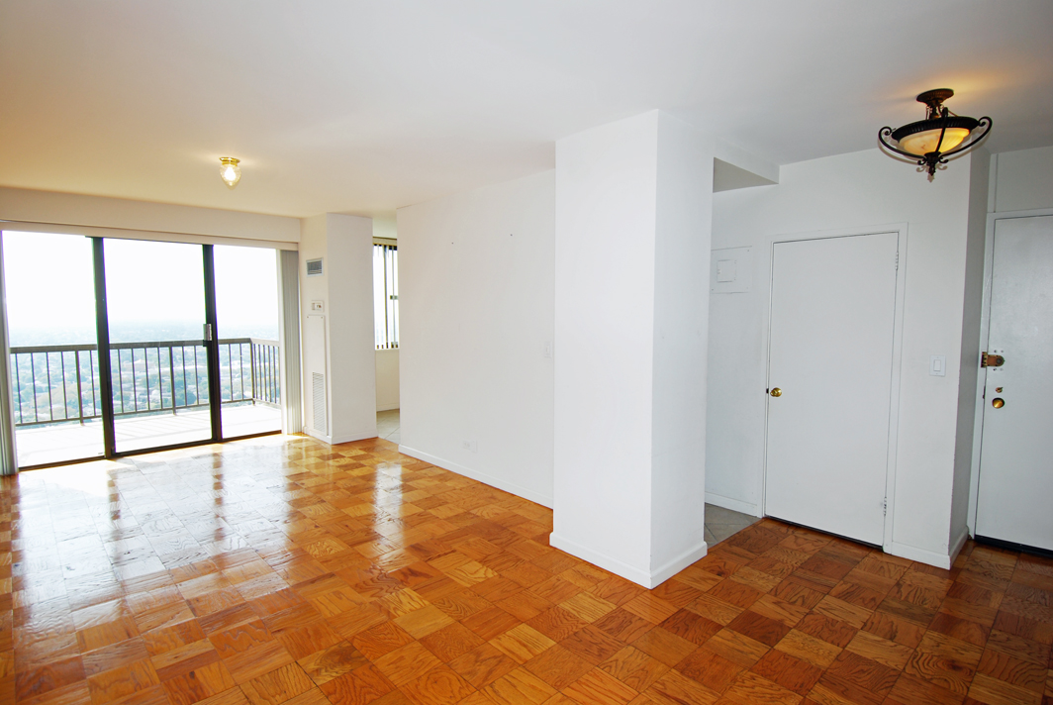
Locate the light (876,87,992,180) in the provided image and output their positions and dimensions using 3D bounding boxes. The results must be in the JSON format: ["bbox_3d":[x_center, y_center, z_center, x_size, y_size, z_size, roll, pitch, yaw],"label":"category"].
[{"bbox_3d":[1.977,-1.049,2.566,0.426,0.385,0.426,-4,6,-43],"label":"light"}]

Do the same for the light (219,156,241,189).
[{"bbox_3d":[-2.099,-1.264,3.733,0.136,0.187,0.136,-4,6,-43],"label":"light"}]

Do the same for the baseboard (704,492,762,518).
[{"bbox_3d":[1.588,1.176,4.148,0.020,0.090,0.495,-4,6,-43],"label":"baseboard"}]

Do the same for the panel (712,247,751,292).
[{"bbox_3d":[1.561,-0.628,4.055,0.015,0.345,0.329,-4,6,-43],"label":"panel"}]

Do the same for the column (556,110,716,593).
[{"bbox_3d":[0.655,-0.014,3.308,0.632,2.579,0.777,-4,6,-43],"label":"column"}]

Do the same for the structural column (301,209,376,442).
[{"bbox_3d":[-2.259,-0.265,6.336,0.565,2.579,0.797,-4,6,-43],"label":"structural column"}]

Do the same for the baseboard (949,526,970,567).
[{"bbox_3d":[2.755,1.241,3.371,0.644,0.095,0.020,-4,6,-43],"label":"baseboard"}]

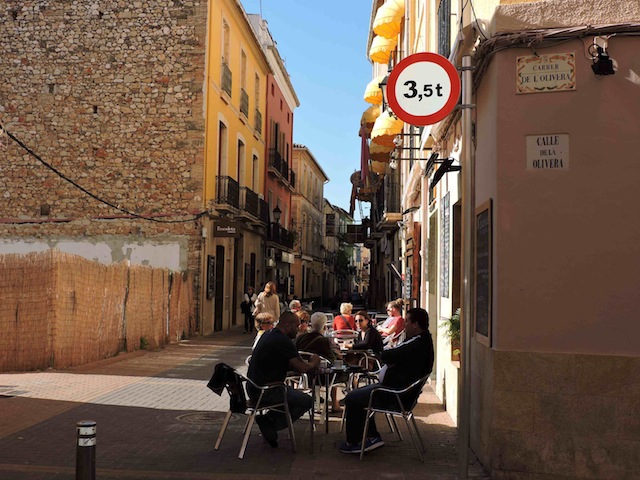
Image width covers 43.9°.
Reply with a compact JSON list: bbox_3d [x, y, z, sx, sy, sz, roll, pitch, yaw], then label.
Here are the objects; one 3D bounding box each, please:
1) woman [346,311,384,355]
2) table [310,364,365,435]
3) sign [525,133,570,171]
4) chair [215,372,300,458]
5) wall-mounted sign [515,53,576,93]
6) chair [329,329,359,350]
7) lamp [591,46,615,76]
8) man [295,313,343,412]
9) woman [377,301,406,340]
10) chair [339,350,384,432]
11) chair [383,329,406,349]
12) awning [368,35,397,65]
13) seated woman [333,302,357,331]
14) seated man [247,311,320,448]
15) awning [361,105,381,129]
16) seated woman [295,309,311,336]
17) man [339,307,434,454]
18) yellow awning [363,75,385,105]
[{"bbox_3d":[0.508,1.464,9.500,0.750,1.240,0.520,3,-4,-30],"label":"woman"},{"bbox_3d":[0.029,1.600,7.650,0.720,0.730,0.720,4,-4,-37],"label":"table"},{"bbox_3d":[1.880,-0.722,6.562,0.330,0.285,0.025,0,-4,21],"label":"sign"},{"bbox_3d":[-0.597,1.543,7.225,0.600,0.770,0.560,3,-4,-32],"label":"chair"},{"bbox_3d":[1.880,-1.384,6.609,0.475,0.315,0.025,0,-4,21],"label":"wall-mounted sign"},{"bbox_3d":[0.453,2.000,14.400,0.560,0.760,0.580,1,-3,3],"label":"chair"},{"bbox_3d":[2.264,-1.431,6.372,0.180,0.220,0.170,0,-4,21],"label":"lamp"},{"bbox_3d":[0.010,1.500,9.650,0.500,1.240,0.740,-2,-5,36],"label":"man"},{"bbox_3d":[1.080,1.749,13.700,0.800,1.280,0.500,2,-4,-10],"label":"woman"},{"bbox_3d":[0.500,1.654,8.320,0.600,0.780,0.550,1,-4,-3],"label":"chair"},{"bbox_3d":[1.284,1.920,13.000,0.580,0.780,0.560,1,-3,6],"label":"chair"},{"bbox_3d":[2.107,-6.439,26.800,0.930,0.870,1.200,1,-4,3],"label":"awning"},{"bbox_3d":[0.470,1.831,15.000,0.470,1.270,0.750,1,-4,6],"label":"seated woman"},{"bbox_3d":[-0.327,1.298,7.320,0.720,1.280,0.520,3,-4,-30],"label":"seated man"},{"bbox_3d":[2.181,-5.260,34.000,0.920,0.950,1.300,1,-3,3],"label":"awning"},{"bbox_3d":[-0.231,1.504,10.200,0.500,1.220,0.720,3,-4,-23],"label":"seated woman"},{"bbox_3d":[0.596,1.272,7.120,0.850,1.340,0.540,1,-3,5],"label":"man"},{"bbox_3d":[2.220,-6.040,31.800,1.000,0.950,1.200,1,-4,3],"label":"yellow awning"}]

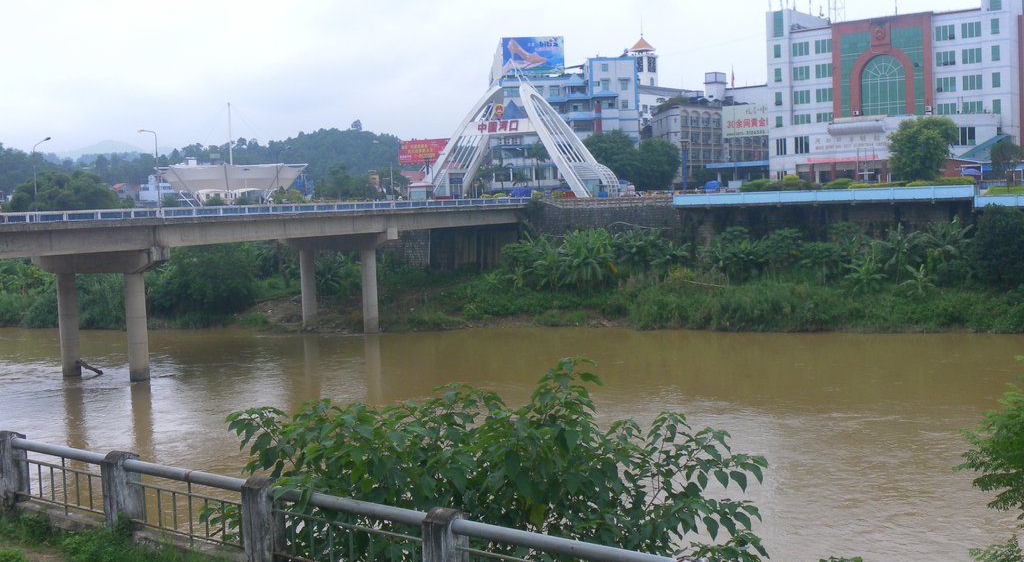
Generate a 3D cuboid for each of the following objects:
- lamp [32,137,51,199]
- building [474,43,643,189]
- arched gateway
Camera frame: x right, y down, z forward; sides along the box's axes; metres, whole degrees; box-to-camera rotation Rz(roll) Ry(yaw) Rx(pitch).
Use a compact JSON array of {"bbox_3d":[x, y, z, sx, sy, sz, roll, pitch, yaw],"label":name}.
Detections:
[{"bbox_3d":[-38.893,-8.448,85.635,2.000,6.850,0.350,1,5,29],"label":"lamp"},{"bbox_3d":[7.787,-28.693,188.346,27.000,27.500,18.000,-2,5,-7],"label":"building"},{"bbox_3d":[0.803,-19.339,143.375,25.500,17.000,10.000,1,5,29],"label":"arched gateway"}]

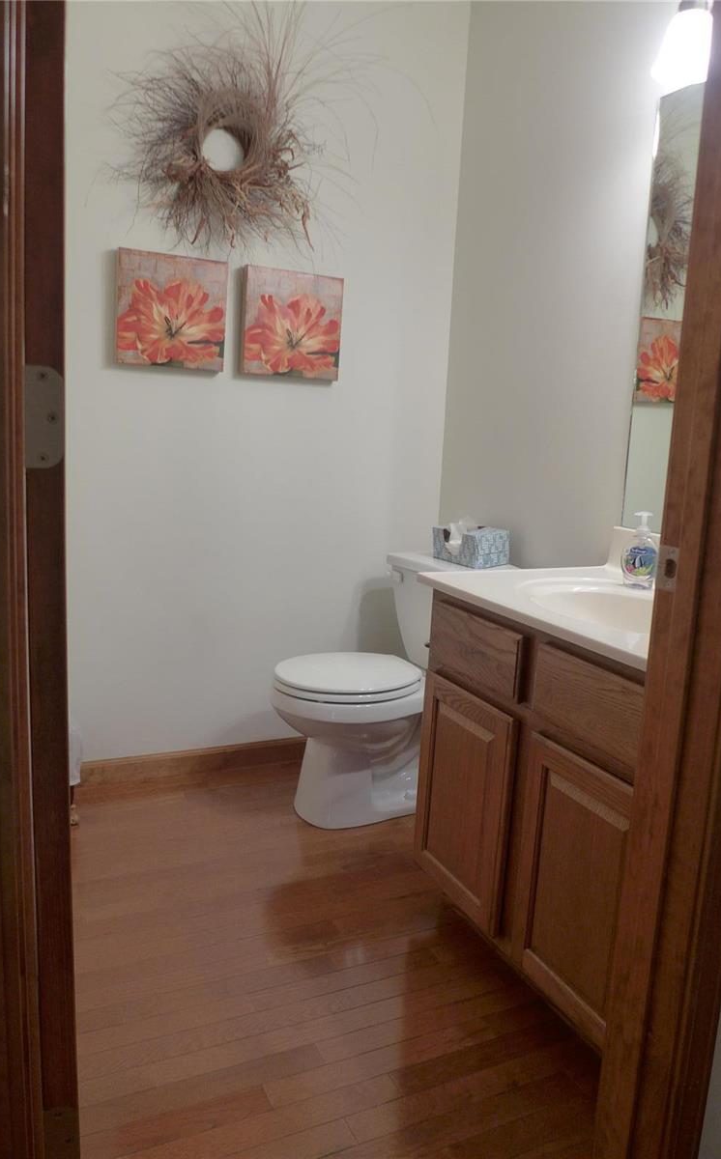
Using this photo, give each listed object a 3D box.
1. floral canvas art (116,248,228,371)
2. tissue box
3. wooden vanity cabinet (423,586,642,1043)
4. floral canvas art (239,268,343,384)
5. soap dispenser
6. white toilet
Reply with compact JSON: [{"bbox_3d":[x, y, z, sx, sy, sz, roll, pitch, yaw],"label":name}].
[{"bbox_3d":[-0.537,-0.759,2.292,0.304,0.308,0.039,-2,11,-24],"label":"floral canvas art"},{"bbox_3d":[0.335,-0.096,2.404,0.130,0.093,0.212,-3,11,-29],"label":"tissue box"},{"bbox_3d":[0.526,0.456,1.604,0.535,0.761,0.738,-2,11,-24],"label":"wooden vanity cabinet"},{"bbox_3d":[-0.206,-0.769,2.440,0.305,0.307,0.039,-2,11,-24],"label":"floral canvas art"},{"bbox_3d":[0.596,-0.064,1.709,0.077,0.162,0.045,10,12,38],"label":"soap dispenser"},{"bbox_3d":[0.077,0.319,2.363,0.702,0.733,0.458,-2,11,-24],"label":"white toilet"}]

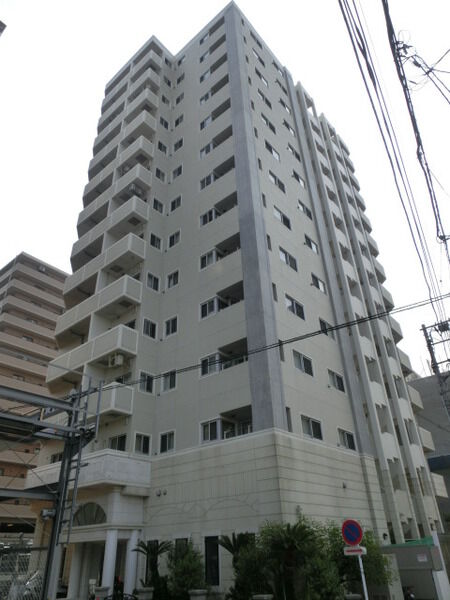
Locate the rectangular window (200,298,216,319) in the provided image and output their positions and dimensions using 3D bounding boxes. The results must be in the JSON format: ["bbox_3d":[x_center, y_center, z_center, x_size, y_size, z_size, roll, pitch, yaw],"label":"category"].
[{"bbox_3d":[-0.782,0.416,20.359,1.080,0.900,0.120,-26,-39,33],"label":"rectangular window"}]

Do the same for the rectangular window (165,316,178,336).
[{"bbox_3d":[-2.754,1.377,21.625,0.858,0.819,0.120,-26,-40,32],"label":"rectangular window"}]

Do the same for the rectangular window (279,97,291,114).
[{"bbox_3d":[4.789,-15.479,33.190,0.120,0.900,1.450,-27,-40,33],"label":"rectangular window"}]

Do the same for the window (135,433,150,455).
[{"bbox_3d":[-3.656,6.415,18.541,0.120,0.813,0.870,-26,-40,32],"label":"window"}]

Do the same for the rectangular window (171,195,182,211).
[{"bbox_3d":[-3.122,-6.179,26.935,0.912,0.896,0.140,-26,-39,33],"label":"rectangular window"}]

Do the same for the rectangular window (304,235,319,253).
[{"bbox_3d":[5.264,-3.376,25.301,0.120,0.900,1.450,-27,-40,33],"label":"rectangular window"}]

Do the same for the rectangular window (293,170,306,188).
[{"bbox_3d":[5.091,-8.248,28.481,0.120,0.900,1.450,-27,-40,33],"label":"rectangular window"}]

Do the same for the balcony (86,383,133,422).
[{"bbox_3d":[-5.241,4.743,18.698,2.112,1.243,1.055,-27,-40,33],"label":"balcony"}]

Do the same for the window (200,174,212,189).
[{"bbox_3d":[-1.111,-7.202,25.424,0.970,0.880,0.120,-26,-39,33],"label":"window"}]

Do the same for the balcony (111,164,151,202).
[{"bbox_3d":[-5.977,-7.485,27.125,2.420,1.340,1.150,-26,-39,33],"label":"balcony"}]

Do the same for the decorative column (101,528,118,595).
[{"bbox_3d":[-4.490,10.336,16.155,0.430,2.440,0.430,-26,-39,33],"label":"decorative column"}]

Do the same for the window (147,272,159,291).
[{"bbox_3d":[-4.019,-1.001,23.373,0.120,0.930,0.860,-26,-39,33],"label":"window"}]

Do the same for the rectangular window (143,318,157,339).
[{"bbox_3d":[-3.939,1.518,21.803,0.120,0.950,0.880,-26,-39,33],"label":"rectangular window"}]

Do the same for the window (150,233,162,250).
[{"bbox_3d":[-4.051,-3.456,24.588,0.120,0.920,0.850,-27,-40,33],"label":"window"}]

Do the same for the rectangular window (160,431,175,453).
[{"bbox_3d":[-2.531,6.311,18.411,0.858,0.819,0.120,-26,-40,32],"label":"rectangular window"}]

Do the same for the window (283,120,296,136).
[{"bbox_3d":[4.916,-13.042,31.635,0.120,0.900,1.450,-27,-40,33],"label":"window"}]

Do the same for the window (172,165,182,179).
[{"bbox_3d":[-3.143,-8.494,27.608,0.900,0.950,0.120,-27,-40,33],"label":"window"}]

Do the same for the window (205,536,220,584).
[{"bbox_3d":[-0.459,9.543,15.233,0.712,1.568,0.140,-26,-39,33],"label":"window"}]

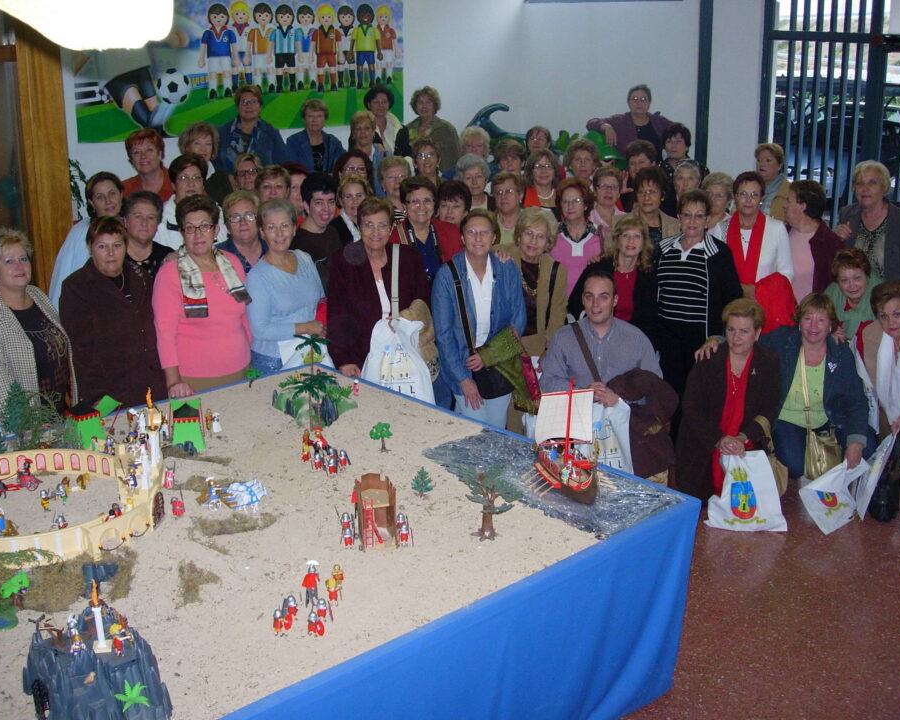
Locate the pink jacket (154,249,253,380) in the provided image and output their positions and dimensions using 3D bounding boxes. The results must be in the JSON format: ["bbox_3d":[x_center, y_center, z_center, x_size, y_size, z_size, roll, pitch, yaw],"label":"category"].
[{"bbox_3d":[-1.113,-0.208,4.720,0.430,0.560,0.290,-7,18,-21],"label":"pink jacket"}]

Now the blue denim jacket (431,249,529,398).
[{"bbox_3d":[0.130,-0.155,4.729,0.440,0.640,0.280,-1,16,0],"label":"blue denim jacket"}]

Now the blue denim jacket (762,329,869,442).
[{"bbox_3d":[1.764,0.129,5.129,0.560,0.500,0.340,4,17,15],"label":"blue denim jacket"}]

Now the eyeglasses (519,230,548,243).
[{"bbox_3d":[0.400,-0.582,4.989,0.135,0.045,0.140,12,17,-1],"label":"eyeglasses"}]

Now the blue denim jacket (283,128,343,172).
[{"bbox_3d":[-0.923,-1.277,7.179,0.460,0.620,0.270,-2,16,-7],"label":"blue denim jacket"}]

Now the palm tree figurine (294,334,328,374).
[{"bbox_3d":[-0.610,0.002,4.637,0.155,0.240,0.150,-3,17,-10],"label":"palm tree figurine"}]

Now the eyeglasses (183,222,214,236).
[{"bbox_3d":[-1.096,-0.569,4.593,0.138,0.045,0.140,-5,17,-14],"label":"eyeglasses"}]

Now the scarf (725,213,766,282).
[{"bbox_3d":[1.628,-0.607,5.788,0.220,0.420,0.200,4,17,14],"label":"scarf"}]

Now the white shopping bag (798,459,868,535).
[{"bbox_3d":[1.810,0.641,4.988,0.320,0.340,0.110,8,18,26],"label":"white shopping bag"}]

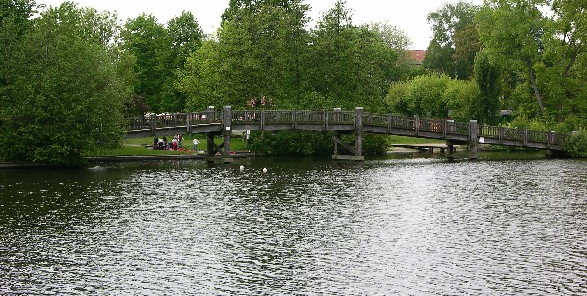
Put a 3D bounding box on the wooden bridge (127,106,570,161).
[{"bbox_3d":[5.300,-1.180,91.000,43.500,4.600,4.200,0,1,-24],"label":"wooden bridge"}]

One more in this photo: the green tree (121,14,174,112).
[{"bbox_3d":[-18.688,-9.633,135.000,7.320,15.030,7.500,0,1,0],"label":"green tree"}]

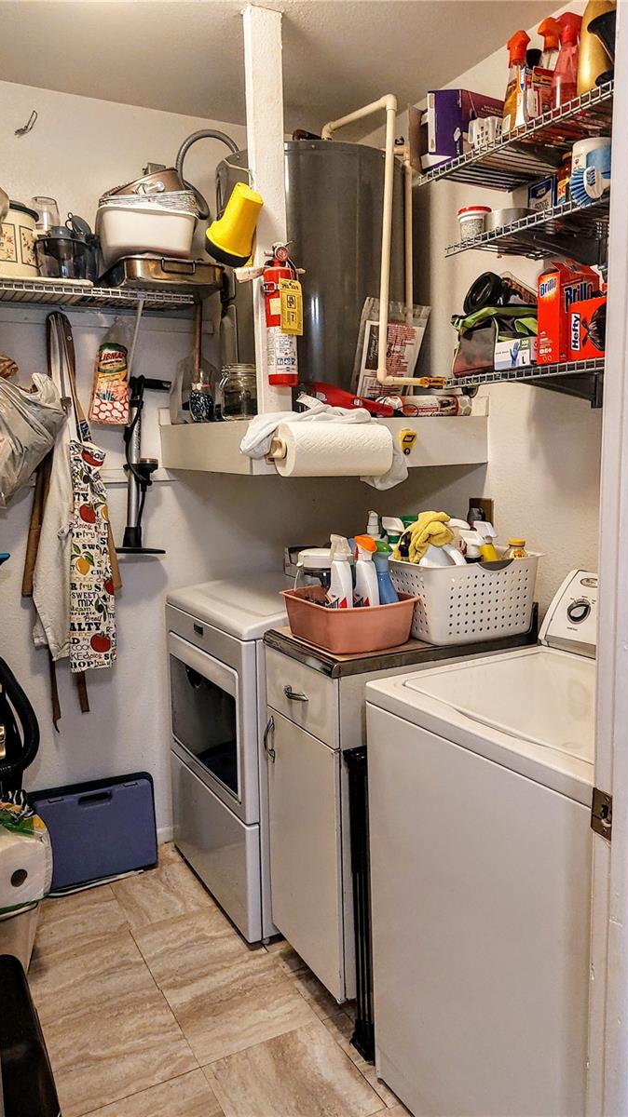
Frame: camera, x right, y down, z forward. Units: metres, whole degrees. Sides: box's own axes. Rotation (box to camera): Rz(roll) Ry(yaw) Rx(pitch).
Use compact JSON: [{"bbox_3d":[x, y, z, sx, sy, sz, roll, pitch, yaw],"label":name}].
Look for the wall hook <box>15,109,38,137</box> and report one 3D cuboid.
[{"bbox_3d":[-0.846,-1.288,2.288,0.055,0.060,0.065,-5,9,-28],"label":"wall hook"}]

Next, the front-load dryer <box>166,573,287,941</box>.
[{"bbox_3d":[-0.040,0.564,2.590,0.690,0.970,0.690,-6,9,-29],"label":"front-load dryer"}]

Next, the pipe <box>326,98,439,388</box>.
[{"bbox_3d":[0.186,-0.886,2.229,0.255,0.760,0.220,-5,9,-28],"label":"pipe"}]

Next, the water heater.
[{"bbox_3d":[-0.003,-0.800,2.446,0.575,0.760,0.575,-1,8,0],"label":"water heater"}]

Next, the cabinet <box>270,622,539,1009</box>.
[{"bbox_3d":[0.224,0.622,2.033,0.600,0.890,0.375,-5,9,-28],"label":"cabinet"}]

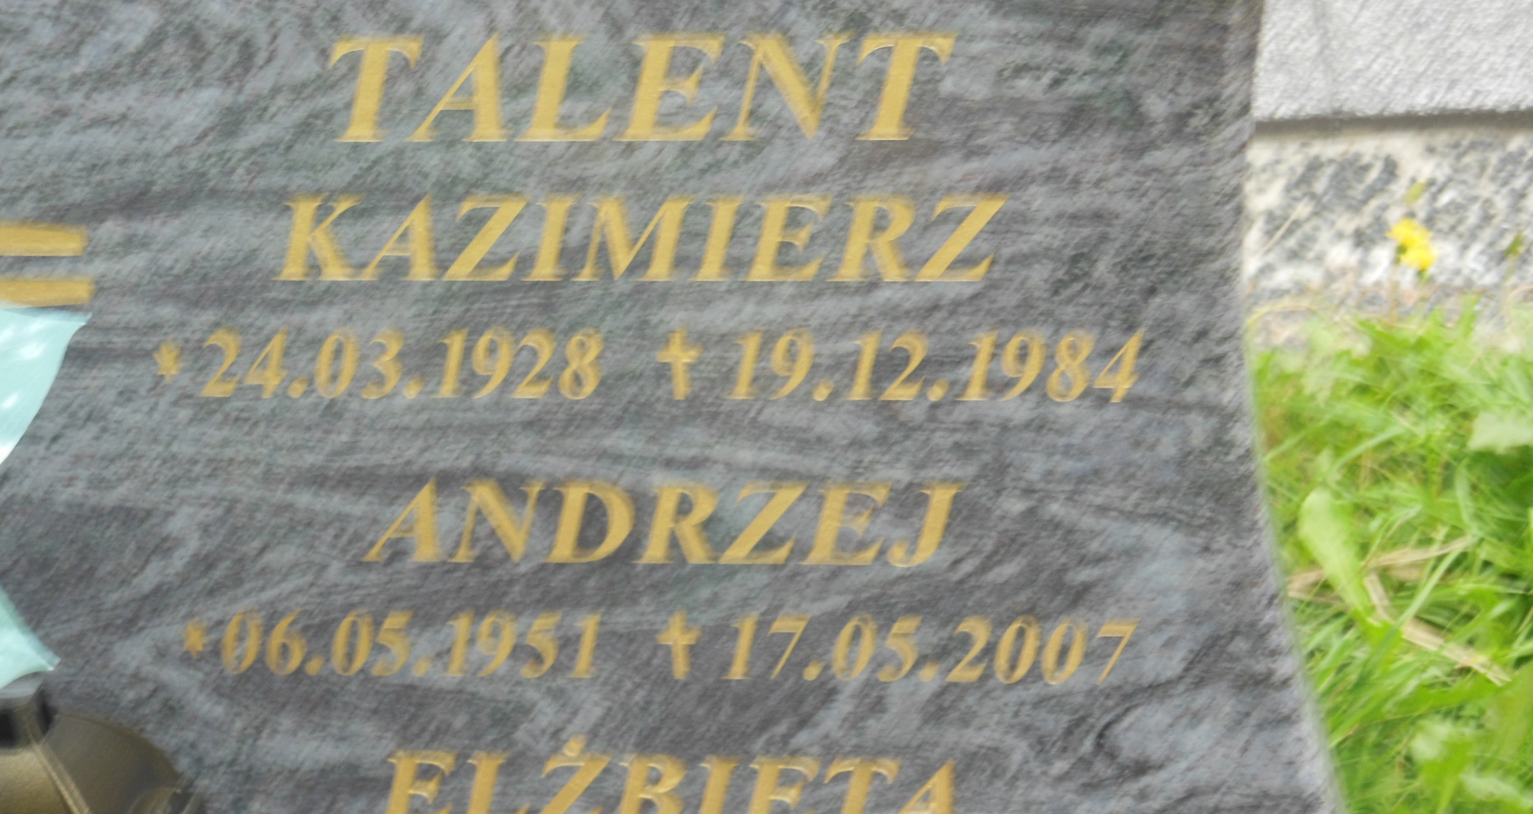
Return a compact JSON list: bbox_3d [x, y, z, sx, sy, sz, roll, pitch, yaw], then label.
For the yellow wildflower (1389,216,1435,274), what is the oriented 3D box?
[{"bbox_3d":[0.509,-0.127,3.420,0.036,0.039,0.032,2,23,8],"label":"yellow wildflower"}]

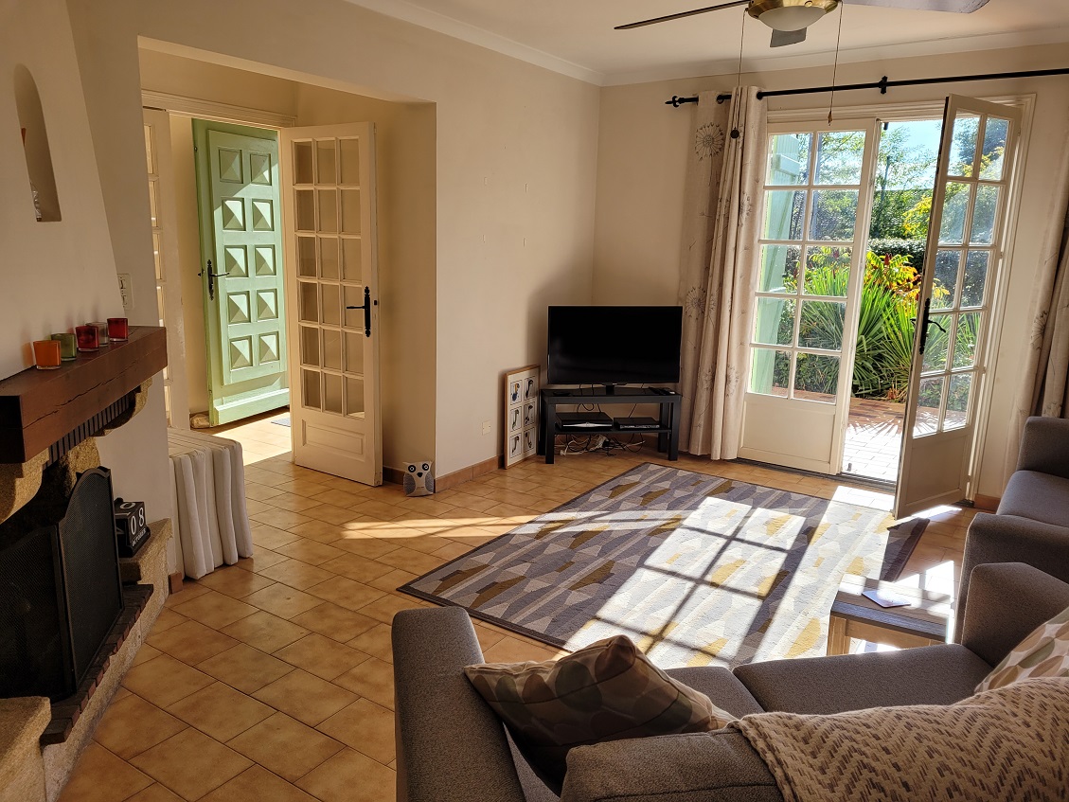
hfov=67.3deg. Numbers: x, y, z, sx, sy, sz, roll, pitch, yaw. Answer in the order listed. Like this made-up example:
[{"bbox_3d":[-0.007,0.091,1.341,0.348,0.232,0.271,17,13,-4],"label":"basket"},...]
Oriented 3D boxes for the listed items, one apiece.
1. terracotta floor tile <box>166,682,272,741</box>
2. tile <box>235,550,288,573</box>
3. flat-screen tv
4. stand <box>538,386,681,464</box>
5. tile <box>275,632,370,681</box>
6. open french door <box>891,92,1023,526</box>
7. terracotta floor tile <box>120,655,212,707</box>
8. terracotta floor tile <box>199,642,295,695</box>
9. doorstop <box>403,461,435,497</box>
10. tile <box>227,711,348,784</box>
[{"bbox_3d":[-0.982,0.975,2.520,0.297,0.010,0.202,9,14,32],"label":"terracotta floor tile"},{"bbox_3d":[-1.287,0.722,3.663,0.300,0.010,0.200,9,15,32],"label":"tile"},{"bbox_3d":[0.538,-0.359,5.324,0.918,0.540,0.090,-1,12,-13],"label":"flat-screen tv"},{"bbox_3d":[0.502,0.167,5.417,0.905,0.450,0.258,0,12,-11],"label":"stand"},{"bbox_3d":[-0.755,0.911,2.854,0.297,0.010,0.202,9,14,32],"label":"tile"},{"bbox_3d":[2.287,-0.459,4.364,0.668,2.198,0.050,-6,14,-32],"label":"open french door"},{"bbox_3d":[-1.238,0.938,2.690,0.300,0.010,0.200,9,15,32],"label":"terracotta floor tile"},{"bbox_3d":[-0.995,0.922,2.766,0.297,0.010,0.202,9,14,32],"label":"terracotta floor tile"},{"bbox_3d":[-0.659,0.438,4.565,0.163,0.192,0.085,-4,14,-24],"label":"doorstop"},{"bbox_3d":[-0.734,1.022,2.376,0.300,0.010,0.200,9,15,32],"label":"tile"}]

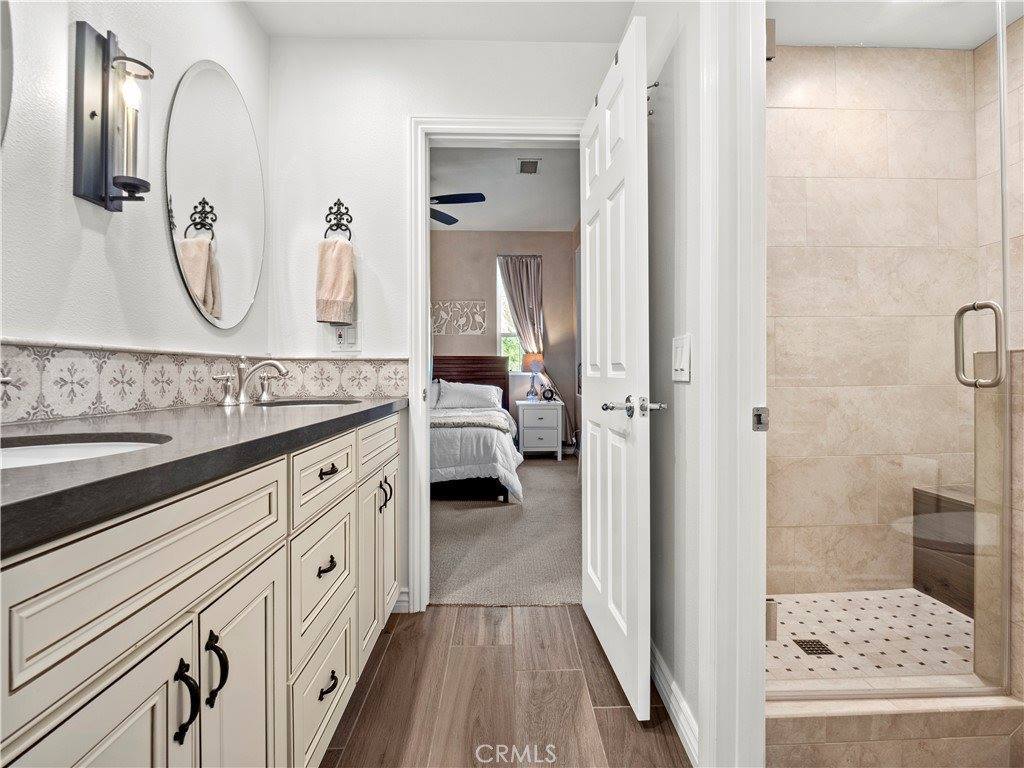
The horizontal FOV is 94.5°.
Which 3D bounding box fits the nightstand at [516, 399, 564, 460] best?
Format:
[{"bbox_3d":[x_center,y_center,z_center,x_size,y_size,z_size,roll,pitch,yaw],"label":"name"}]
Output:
[{"bbox_3d":[0.328,0.555,5.660,0.542,0.670,0.385,0,1,-1],"label":"nightstand"}]

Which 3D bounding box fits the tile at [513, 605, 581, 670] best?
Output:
[{"bbox_3d":[0.123,0.973,1.831,0.236,0.010,0.448,0,1,-1],"label":"tile"}]

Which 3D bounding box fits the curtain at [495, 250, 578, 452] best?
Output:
[{"bbox_3d":[0.294,-0.390,5.793,0.940,2.370,0.130,0,1,-1],"label":"curtain"}]

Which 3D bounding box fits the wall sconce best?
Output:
[{"bbox_3d":[-0.934,-0.628,1.141,0.130,0.413,0.125,0,1,-1],"label":"wall sconce"}]

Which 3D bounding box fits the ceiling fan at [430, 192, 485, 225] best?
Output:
[{"bbox_3d":[-0.897,-1.606,4.032,1.300,0.420,1.300,0,1,-1],"label":"ceiling fan"}]

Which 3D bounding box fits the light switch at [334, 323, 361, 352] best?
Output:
[{"bbox_3d":[-0.691,-0.199,1.974,0.124,0.126,0.010,0,1,-1],"label":"light switch"}]

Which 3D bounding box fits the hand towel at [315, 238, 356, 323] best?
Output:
[{"bbox_3d":[-0.710,-0.416,1.921,0.155,0.360,0.080,0,1,-1],"label":"hand towel"}]

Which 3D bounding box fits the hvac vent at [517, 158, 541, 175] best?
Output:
[{"bbox_3d":[0.147,-1.821,3.970,0.200,0.020,0.305,0,1,-1],"label":"hvac vent"}]

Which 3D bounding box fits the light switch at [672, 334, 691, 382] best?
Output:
[{"bbox_3d":[0.467,-0.069,1.316,0.010,0.124,0.126,0,1,-1],"label":"light switch"}]

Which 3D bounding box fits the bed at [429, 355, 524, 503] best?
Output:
[{"bbox_3d":[-0.827,0.294,4.721,1.700,1.233,2.220,0,1,-1],"label":"bed"}]

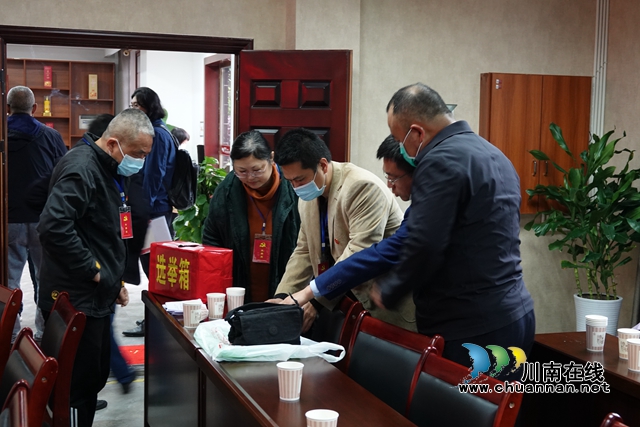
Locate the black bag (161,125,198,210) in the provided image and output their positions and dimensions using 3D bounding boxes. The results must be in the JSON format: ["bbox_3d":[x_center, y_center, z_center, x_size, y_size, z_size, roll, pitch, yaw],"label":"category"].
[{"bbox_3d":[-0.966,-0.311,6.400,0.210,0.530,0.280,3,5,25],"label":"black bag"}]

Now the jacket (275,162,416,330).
[{"bbox_3d":[0.105,0.122,3.420,0.480,0.620,0.430,5,6,42],"label":"jacket"}]

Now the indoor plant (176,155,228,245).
[{"bbox_3d":[-0.868,0.179,6.845,0.460,1.200,0.460,1,4,0],"label":"indoor plant"}]

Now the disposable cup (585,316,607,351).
[{"bbox_3d":[0.954,0.416,3.192,0.076,0.113,0.076,1,4,0],"label":"disposable cup"}]

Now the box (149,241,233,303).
[{"bbox_3d":[-0.585,0.259,4.171,0.185,0.220,0.368,-3,6,-44],"label":"box"}]

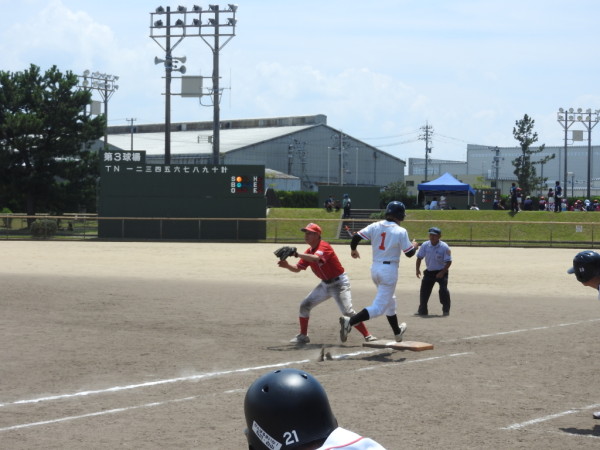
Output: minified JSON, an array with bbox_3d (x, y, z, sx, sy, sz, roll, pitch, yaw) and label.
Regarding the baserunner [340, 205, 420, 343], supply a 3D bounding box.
[{"bbox_3d":[0.966,0.568,16.950,0.750,1.740,1.000,1,1,28],"label":"baserunner"}]

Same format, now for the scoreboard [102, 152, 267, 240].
[{"bbox_3d":[-6.228,-1.617,73.500,8.900,4.650,0.600,1,1,0],"label":"scoreboard"}]

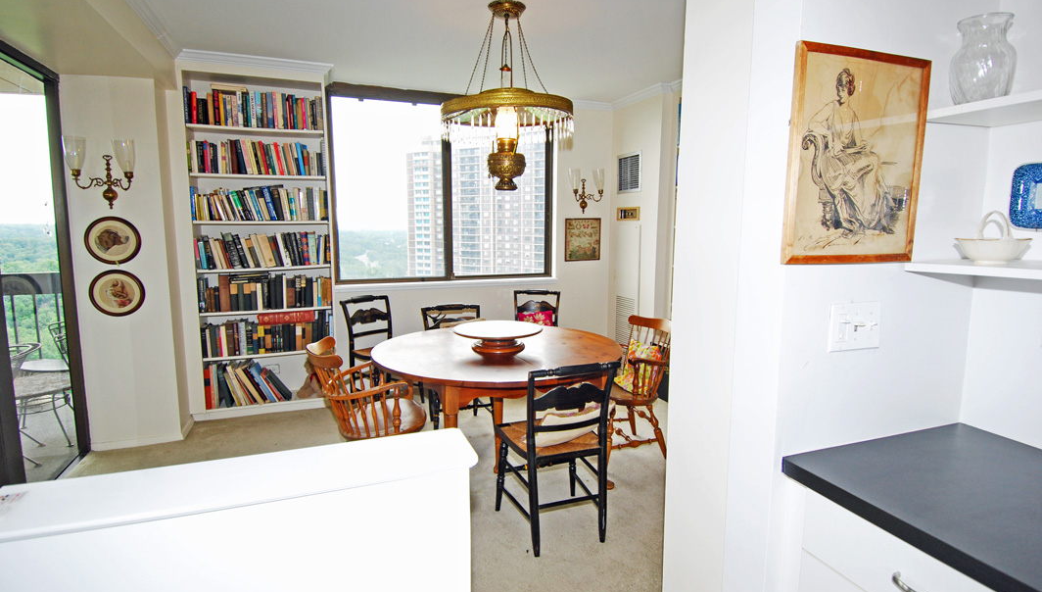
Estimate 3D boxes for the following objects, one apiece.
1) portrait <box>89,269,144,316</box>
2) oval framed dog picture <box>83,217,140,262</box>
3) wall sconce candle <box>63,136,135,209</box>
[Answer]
[{"bbox_3d":[-2.383,-0.014,3.085,0.277,0.279,0.024,-3,7,-20],"label":"portrait"},{"bbox_3d":[-2.381,-0.321,3.048,0.277,0.281,0.024,-3,7,-20],"label":"oval framed dog picture"},{"bbox_3d":[-2.341,-0.682,2.939,0.357,0.382,0.174,-3,7,-20],"label":"wall sconce candle"}]

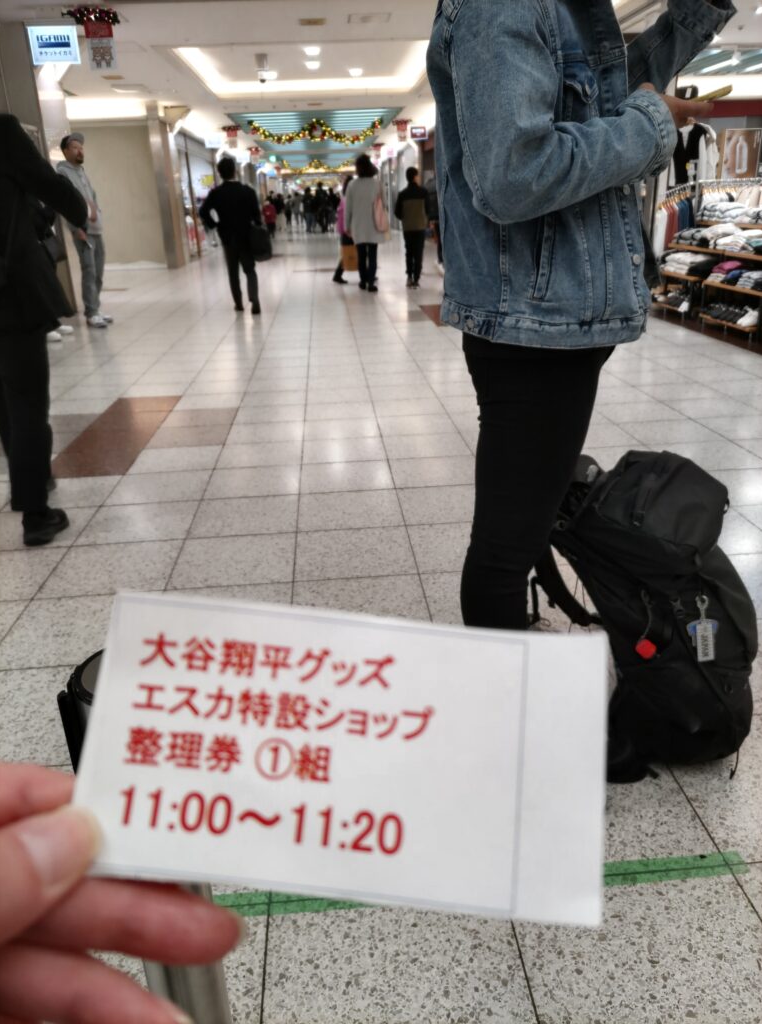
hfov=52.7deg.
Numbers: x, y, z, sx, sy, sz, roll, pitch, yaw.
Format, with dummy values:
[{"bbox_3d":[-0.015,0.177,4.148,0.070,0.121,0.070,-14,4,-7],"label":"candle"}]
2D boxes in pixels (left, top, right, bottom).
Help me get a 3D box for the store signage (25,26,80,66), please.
[{"bbox_3d":[-3.468,-4.955,8.169,0.500,0.360,0.120,-3,22,-3],"label":"store signage"}]

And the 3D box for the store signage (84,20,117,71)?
[{"bbox_3d":[-2.919,-4.868,8.031,0.290,0.470,0.030,-3,22,-3],"label":"store signage"}]

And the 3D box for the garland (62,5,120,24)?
[{"bbox_3d":[-2.974,-5.097,7.883,0.560,0.170,0.170,-3,22,-3],"label":"garland"}]

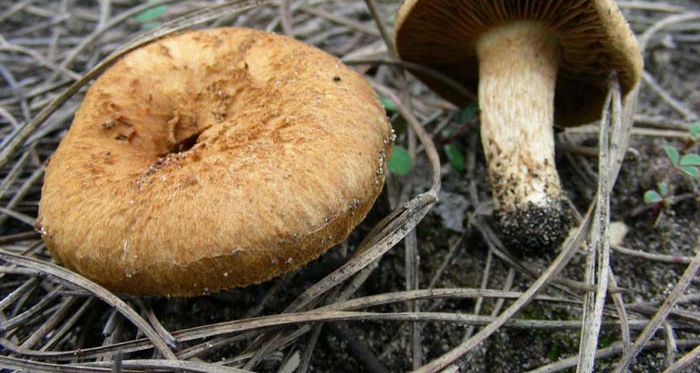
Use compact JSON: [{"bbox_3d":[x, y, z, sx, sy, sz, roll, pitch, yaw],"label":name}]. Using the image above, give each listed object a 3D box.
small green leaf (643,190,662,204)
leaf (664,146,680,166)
[{"bbox_3d":[0.069,0.002,0.174,0.005,0.002,0.004,0,50,0],"label":"small green leaf"},{"bbox_3d":[0.077,-0.007,0.183,0.004,0.002,0.005,0,55,0],"label":"leaf"}]

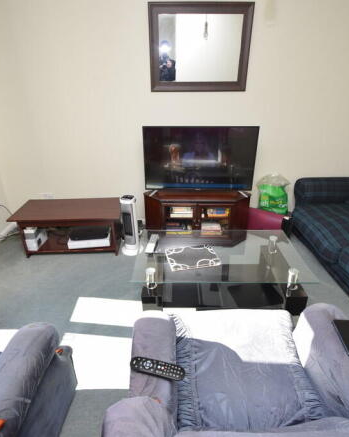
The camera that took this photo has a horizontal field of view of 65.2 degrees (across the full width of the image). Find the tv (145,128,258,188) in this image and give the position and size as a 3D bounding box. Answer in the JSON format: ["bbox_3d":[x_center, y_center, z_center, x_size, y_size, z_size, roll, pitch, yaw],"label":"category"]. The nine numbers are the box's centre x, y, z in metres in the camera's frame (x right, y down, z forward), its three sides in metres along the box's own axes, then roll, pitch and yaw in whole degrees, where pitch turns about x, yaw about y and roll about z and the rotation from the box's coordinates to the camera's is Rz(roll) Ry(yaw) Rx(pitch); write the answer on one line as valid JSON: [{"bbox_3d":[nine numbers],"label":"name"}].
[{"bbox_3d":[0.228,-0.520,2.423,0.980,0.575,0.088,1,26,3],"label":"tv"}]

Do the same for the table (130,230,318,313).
[{"bbox_3d":[0.268,0.402,1.800,0.999,0.416,0.591,0,26,2],"label":"table"}]

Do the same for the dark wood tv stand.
[{"bbox_3d":[0.219,-0.046,2.685,0.983,0.459,0.472,1,26,3],"label":"dark wood tv stand"}]

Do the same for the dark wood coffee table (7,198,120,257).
[{"bbox_3d":[-0.941,0.085,2.515,0.902,0.386,0.475,-2,26,-3],"label":"dark wood coffee table"}]

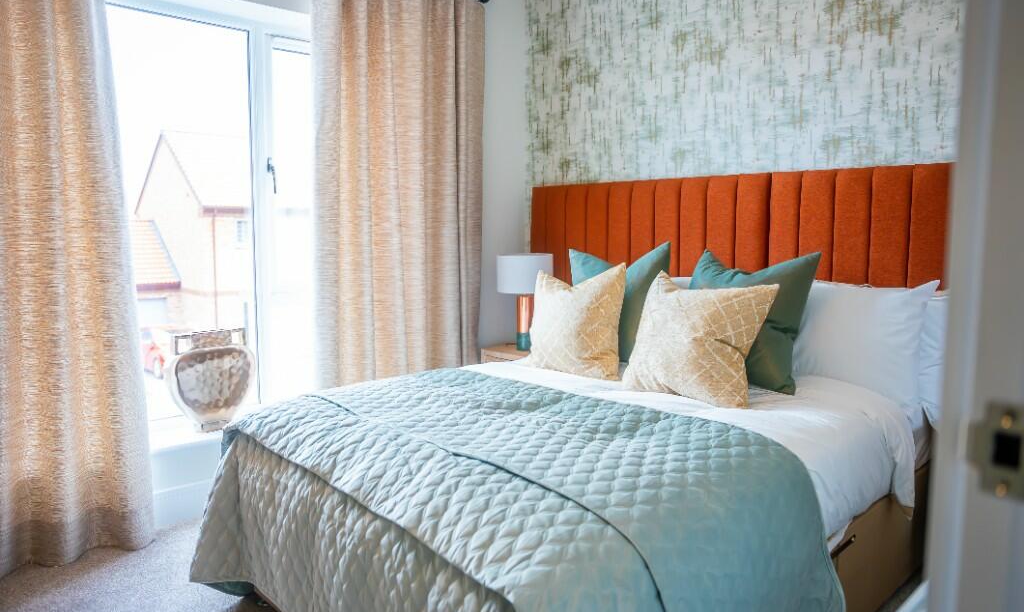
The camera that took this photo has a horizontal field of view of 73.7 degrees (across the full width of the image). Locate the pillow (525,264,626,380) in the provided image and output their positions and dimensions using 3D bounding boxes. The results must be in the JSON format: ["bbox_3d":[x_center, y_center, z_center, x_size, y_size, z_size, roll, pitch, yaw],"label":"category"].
[{"bbox_3d":[0.230,0.039,2.402,0.150,0.410,0.420,13,-7,-40],"label":"pillow"}]

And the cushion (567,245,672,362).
[{"bbox_3d":[0.367,-0.011,2.558,0.150,0.450,0.450,22,-14,-42],"label":"cushion"}]

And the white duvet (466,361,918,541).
[{"bbox_3d":[0.243,0.396,2.032,1.470,0.340,1.400,6,9,44],"label":"white duvet"}]

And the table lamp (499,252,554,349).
[{"bbox_3d":[0.065,-0.018,3.302,0.275,0.475,0.275,0,6,0],"label":"table lamp"}]

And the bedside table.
[{"bbox_3d":[0.145,0.490,3.297,0.430,0.560,0.400,6,9,44],"label":"bedside table"}]

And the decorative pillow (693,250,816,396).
[{"bbox_3d":[0.762,0.032,2.213,0.150,0.440,0.440,17,-5,-35],"label":"decorative pillow"}]

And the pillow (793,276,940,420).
[{"bbox_3d":[0.977,0.090,2.275,0.710,0.450,0.180,6,-19,44],"label":"pillow"}]

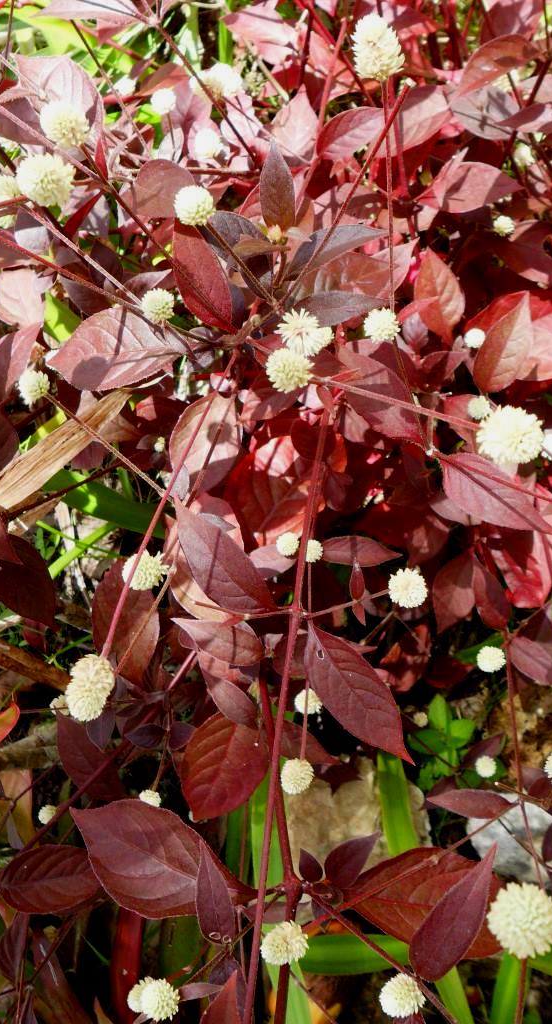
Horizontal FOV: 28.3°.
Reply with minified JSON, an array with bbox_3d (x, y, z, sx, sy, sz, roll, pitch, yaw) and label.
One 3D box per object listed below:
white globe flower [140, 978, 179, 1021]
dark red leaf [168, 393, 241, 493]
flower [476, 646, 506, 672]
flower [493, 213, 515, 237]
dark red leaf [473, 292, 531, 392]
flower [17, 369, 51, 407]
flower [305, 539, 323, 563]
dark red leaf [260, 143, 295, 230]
[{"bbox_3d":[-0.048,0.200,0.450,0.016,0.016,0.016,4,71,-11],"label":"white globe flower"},{"bbox_3d":[-0.039,-0.039,0.615,0.041,0.013,0.071,12,65,5],"label":"dark red leaf"},{"bbox_3d":[0.104,0.071,0.530,0.014,0.013,0.014,0,42,0],"label":"flower"},{"bbox_3d":[0.166,-0.209,0.800,0.016,0.016,0.016,0,42,0],"label":"flower"},{"bbox_3d":[0.116,-0.087,0.560,0.027,0.008,0.058,20,70,14],"label":"dark red leaf"},{"bbox_3d":[-0.124,-0.064,0.560,0.017,0.018,0.017,-14,42,3],"label":"flower"},{"bbox_3d":[0.016,0.017,0.470,0.010,0.011,0.010,0,42,0],"label":"flower"},{"bbox_3d":[0.000,-0.176,0.590,0.019,0.011,0.059,-4,70,1],"label":"dark red leaf"}]

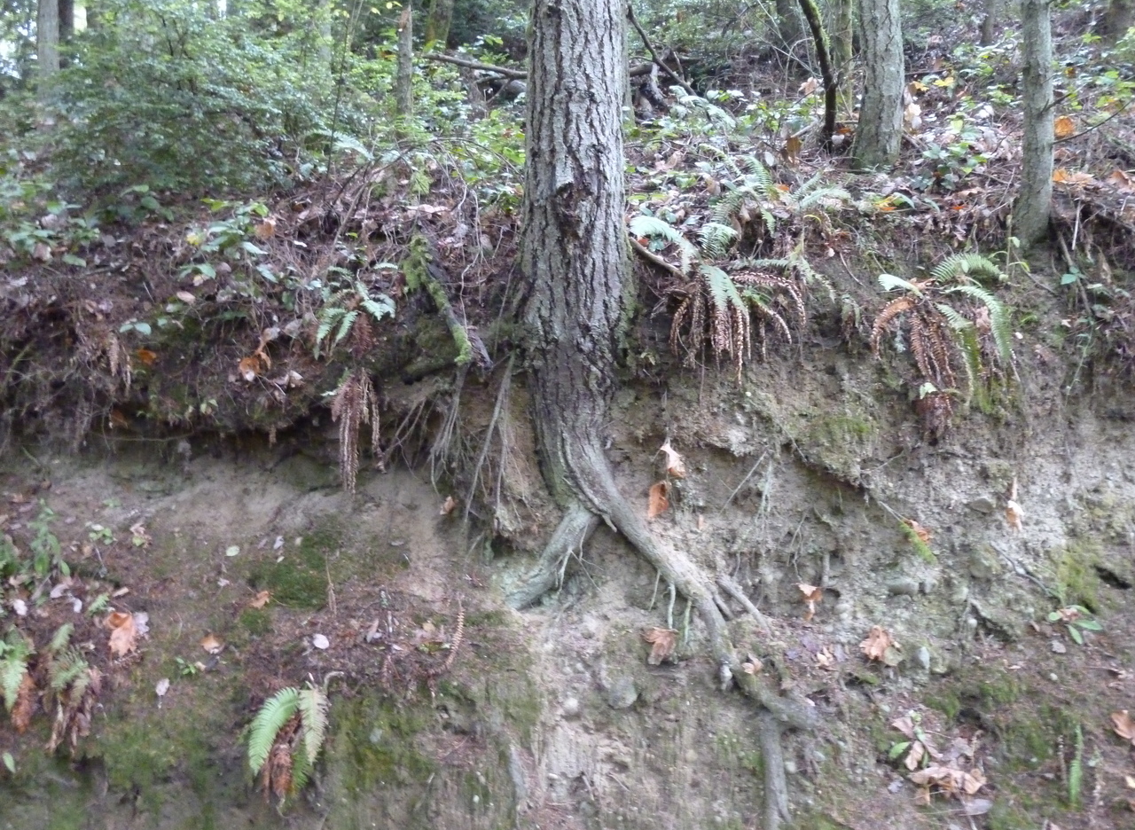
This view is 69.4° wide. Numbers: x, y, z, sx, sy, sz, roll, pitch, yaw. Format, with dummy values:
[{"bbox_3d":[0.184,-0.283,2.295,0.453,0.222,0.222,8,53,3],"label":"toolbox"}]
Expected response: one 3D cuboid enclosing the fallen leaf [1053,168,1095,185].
[{"bbox_3d":[2.901,-1.365,4.700,0.244,0.092,0.130,0,0,0],"label":"fallen leaf"}]

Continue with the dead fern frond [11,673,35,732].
[{"bbox_3d":[-1.961,1.032,2.950,0.085,0.220,0.070,8,-16,-7],"label":"dead fern frond"}]

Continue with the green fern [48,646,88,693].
[{"bbox_3d":[-2.012,1.023,3.300,0.157,0.186,0.140,0,0,0],"label":"green fern"}]

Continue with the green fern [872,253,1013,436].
[{"bbox_3d":[1.760,-0.327,3.850,0.666,0.858,0.400,0,0,0],"label":"green fern"}]

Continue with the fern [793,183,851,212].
[{"bbox_3d":[1.400,-1.195,4.500,0.321,0.156,0.250,0,0,0],"label":"fern"}]

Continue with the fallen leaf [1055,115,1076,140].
[{"bbox_3d":[3.335,-1.931,5.500,0.143,0.155,0.090,0,0,0],"label":"fallen leaf"}]

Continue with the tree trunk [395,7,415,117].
[{"bbox_3d":[-1.297,-2.795,6.500,0.140,0.928,0.140,0,0,0],"label":"tree trunk"}]

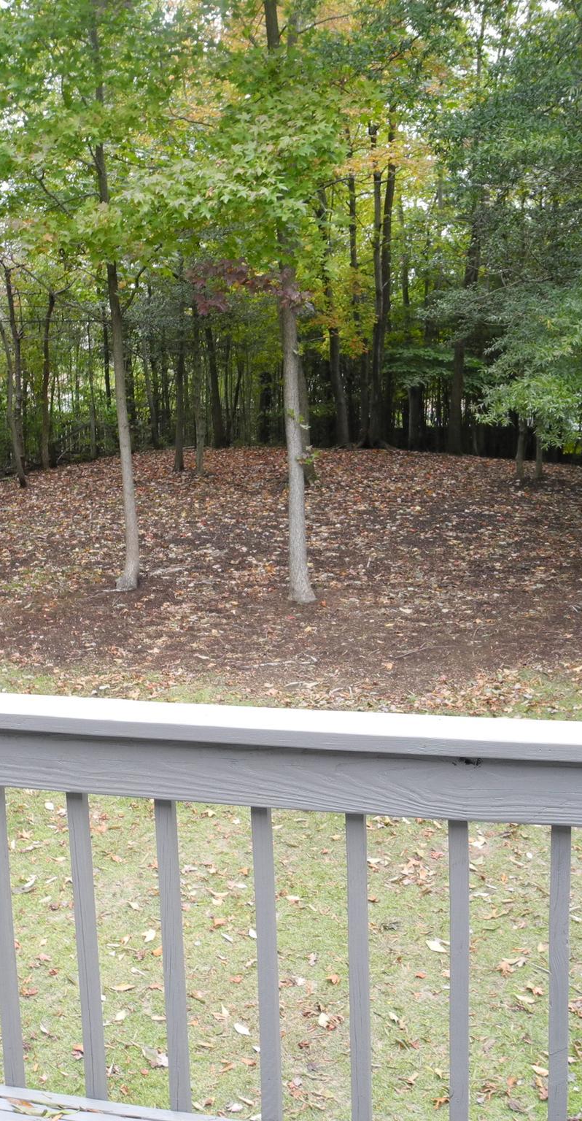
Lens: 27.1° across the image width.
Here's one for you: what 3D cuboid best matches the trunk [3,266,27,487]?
[{"bbox_3d":[-5.096,-3.366,22.223,0.220,3.970,0.220,-1,8,0],"label":"trunk"}]

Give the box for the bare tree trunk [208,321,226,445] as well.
[{"bbox_3d":[-1.838,-4.234,29.412,0.316,2.986,0.273,-4,9,-3],"label":"bare tree trunk"}]

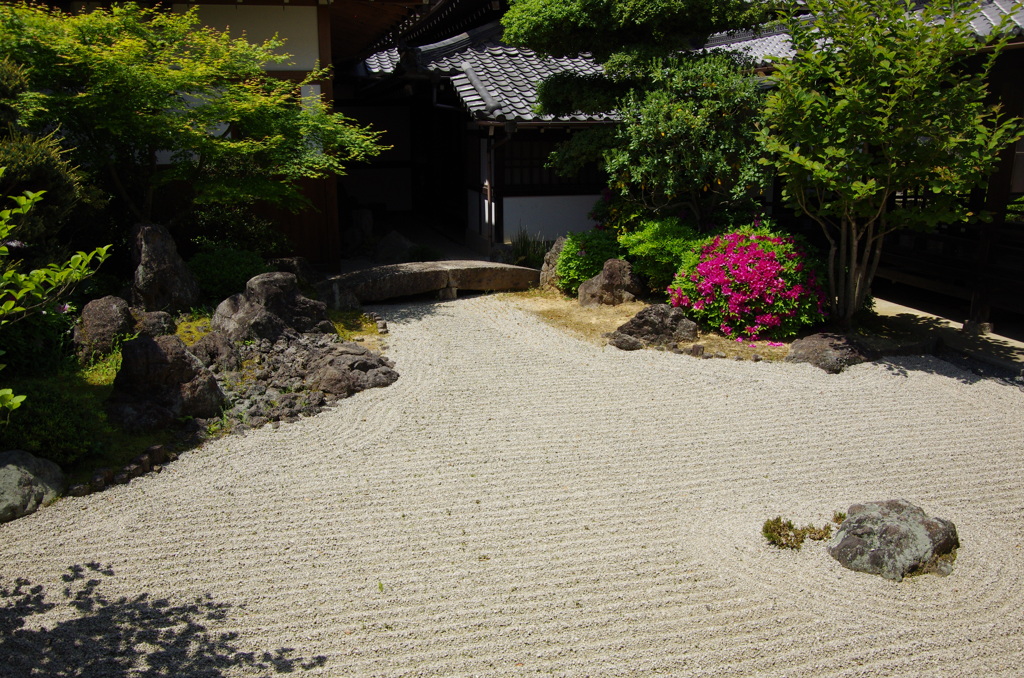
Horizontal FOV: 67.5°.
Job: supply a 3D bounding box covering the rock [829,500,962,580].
[{"bbox_3d":[2.005,0.979,3.959,0.607,0.327,0.485,7,16,28],"label":"rock"}]

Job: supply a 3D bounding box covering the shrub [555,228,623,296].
[{"bbox_3d":[1.089,-1.084,10.545,0.995,0.841,0.995,1,15,6],"label":"shrub"}]

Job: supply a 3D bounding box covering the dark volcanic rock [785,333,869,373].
[{"bbox_3d":[2.924,0.100,7.074,0.800,0.270,0.580,0,15,0],"label":"dark volcanic rock"}]

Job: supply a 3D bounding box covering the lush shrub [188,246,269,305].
[{"bbox_3d":[-3.171,-0.722,8.621,0.946,0.583,0.851,0,15,0],"label":"lush shrub"}]

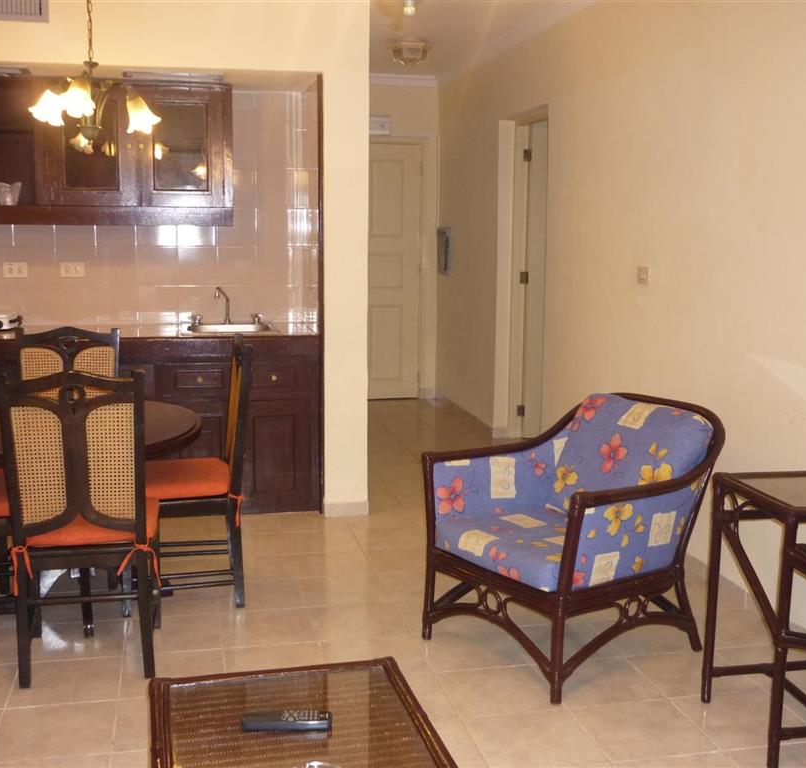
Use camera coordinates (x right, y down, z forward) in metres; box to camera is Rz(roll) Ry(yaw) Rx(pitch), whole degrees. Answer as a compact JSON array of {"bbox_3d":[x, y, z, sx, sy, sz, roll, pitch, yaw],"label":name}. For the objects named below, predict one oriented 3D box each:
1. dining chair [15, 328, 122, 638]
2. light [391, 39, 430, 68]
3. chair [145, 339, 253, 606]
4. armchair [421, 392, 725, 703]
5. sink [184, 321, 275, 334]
[{"bbox_3d":[-1.359,0.286,3.942,0.450,0.980,0.500,-2,9,-13],"label":"dining chair"},{"bbox_3d":[0.052,-2.196,6.475,0.250,0.135,0.250,-2,9,-13],"label":"light"},{"bbox_3d":[-0.832,0.319,3.751,0.500,0.980,0.450,-2,9,-13],"label":"chair"},{"bbox_3d":[0.576,0.489,3.306,0.810,0.800,0.670,-6,11,-37],"label":"armchair"},{"bbox_3d":[-0.875,-0.212,4.955,0.460,0.150,0.400,-2,9,-13],"label":"sink"}]

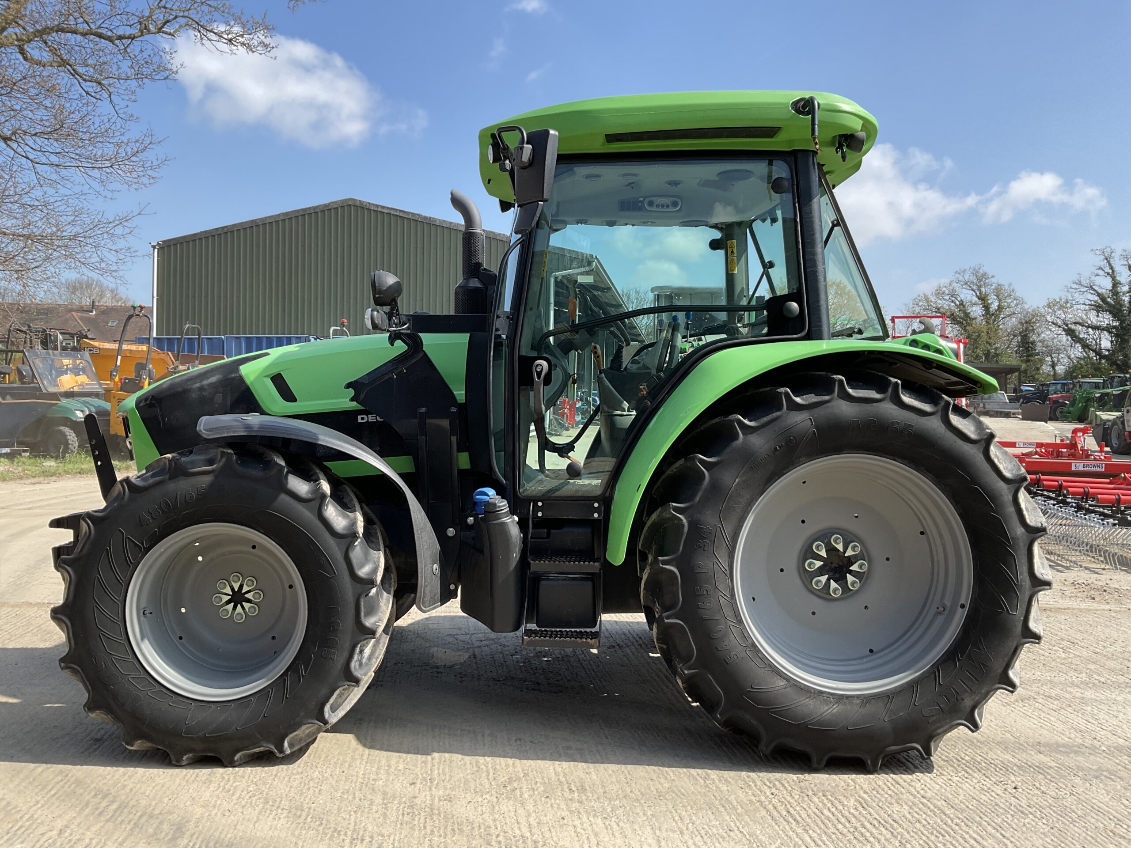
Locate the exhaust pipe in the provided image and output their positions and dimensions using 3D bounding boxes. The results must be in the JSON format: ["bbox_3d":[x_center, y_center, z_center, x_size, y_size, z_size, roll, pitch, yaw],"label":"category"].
[{"bbox_3d":[-0.521,-0.925,5.150,0.200,0.720,0.170,1,2,-1],"label":"exhaust pipe"}]

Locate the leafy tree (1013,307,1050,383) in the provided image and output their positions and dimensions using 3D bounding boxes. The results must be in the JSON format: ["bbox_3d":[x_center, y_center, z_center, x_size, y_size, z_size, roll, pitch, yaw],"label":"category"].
[{"bbox_3d":[40.830,-5.457,83.000,3.300,9.300,3.300,1,2,0],"label":"leafy tree"}]

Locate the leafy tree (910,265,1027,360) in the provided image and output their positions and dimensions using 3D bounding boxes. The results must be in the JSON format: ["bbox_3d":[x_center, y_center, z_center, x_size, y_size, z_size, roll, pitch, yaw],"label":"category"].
[{"bbox_3d":[36.371,-7.739,86.000,9.800,13.000,9.500,1,2,0],"label":"leafy tree"}]

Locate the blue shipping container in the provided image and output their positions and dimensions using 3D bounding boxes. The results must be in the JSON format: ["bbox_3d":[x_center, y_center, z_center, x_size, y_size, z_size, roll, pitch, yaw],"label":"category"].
[{"bbox_3d":[-10.285,-1.357,29.543,5.500,2.650,2.440,1,2,-9],"label":"blue shipping container"}]

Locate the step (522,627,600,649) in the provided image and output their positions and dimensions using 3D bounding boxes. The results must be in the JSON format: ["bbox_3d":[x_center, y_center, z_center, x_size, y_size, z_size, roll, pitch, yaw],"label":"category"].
[{"bbox_3d":[-0.016,0.852,3.780,0.310,0.060,0.170,1,2,-1],"label":"step"}]

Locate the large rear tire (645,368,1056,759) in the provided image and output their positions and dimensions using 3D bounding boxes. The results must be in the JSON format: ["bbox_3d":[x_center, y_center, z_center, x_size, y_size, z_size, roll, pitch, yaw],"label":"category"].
[{"bbox_3d":[1.092,0.552,3.829,1.550,1.530,0.550,1,2,-1],"label":"large rear tire"}]

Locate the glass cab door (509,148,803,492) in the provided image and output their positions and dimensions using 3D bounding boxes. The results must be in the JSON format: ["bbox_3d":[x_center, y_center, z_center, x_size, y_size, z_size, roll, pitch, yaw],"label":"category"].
[{"bbox_3d":[0.393,-0.397,3.920,1.180,1.380,0.140,1,2,-1],"label":"glass cab door"}]

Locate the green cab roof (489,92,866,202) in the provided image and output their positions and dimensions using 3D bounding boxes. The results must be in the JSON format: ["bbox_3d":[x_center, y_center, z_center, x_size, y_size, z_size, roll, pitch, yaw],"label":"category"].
[{"bbox_3d":[0.475,-1.255,4.670,1.760,0.450,1.520,1,2,-1],"label":"green cab roof"}]

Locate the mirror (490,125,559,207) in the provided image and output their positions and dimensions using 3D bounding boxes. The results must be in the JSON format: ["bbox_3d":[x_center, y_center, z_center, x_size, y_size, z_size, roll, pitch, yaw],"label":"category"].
[{"bbox_3d":[-0.154,-1.015,3.720,0.190,0.320,0.220,0,2,-37],"label":"mirror"}]

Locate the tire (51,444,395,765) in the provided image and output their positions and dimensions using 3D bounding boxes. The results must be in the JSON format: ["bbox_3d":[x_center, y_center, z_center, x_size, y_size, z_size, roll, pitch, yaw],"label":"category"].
[{"bbox_3d":[-1.301,0.676,3.714,1.220,1.200,0.480,1,2,-3],"label":"tire"}]

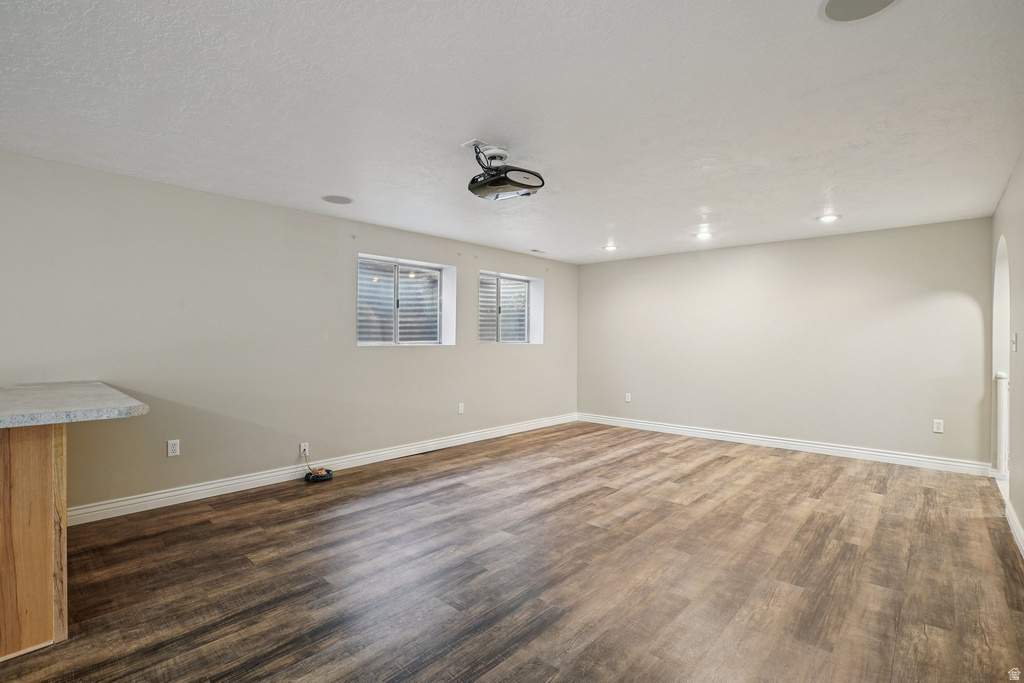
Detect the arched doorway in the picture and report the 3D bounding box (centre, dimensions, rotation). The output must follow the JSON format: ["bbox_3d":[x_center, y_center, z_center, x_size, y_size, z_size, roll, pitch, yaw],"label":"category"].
[{"bbox_3d":[3.985,0.180,3.600,0.150,2.070,1.220,0,0,43],"label":"arched doorway"}]

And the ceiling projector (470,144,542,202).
[{"bbox_3d":[-0.036,-1.071,2.855,0.330,0.222,0.340,0,0,43],"label":"ceiling projector"}]

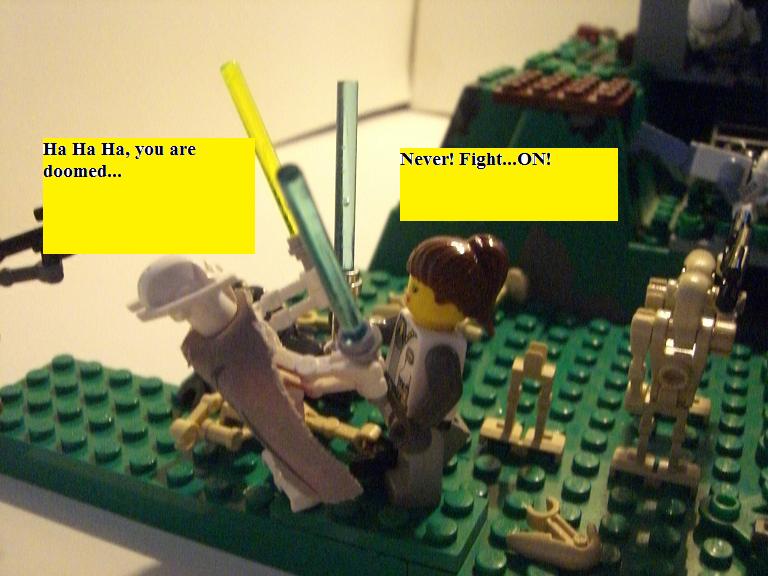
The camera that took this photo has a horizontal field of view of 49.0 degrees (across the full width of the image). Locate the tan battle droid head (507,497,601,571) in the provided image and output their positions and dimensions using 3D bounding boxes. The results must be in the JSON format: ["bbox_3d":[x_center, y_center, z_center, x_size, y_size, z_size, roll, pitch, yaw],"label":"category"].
[{"bbox_3d":[0.026,0.037,0.129,0.014,0.005,0.012,4,23,9],"label":"tan battle droid head"}]

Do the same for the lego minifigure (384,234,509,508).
[{"bbox_3d":[0.009,0.013,0.138,0.019,0.043,0.022,-1,23,-15],"label":"lego minifigure"}]

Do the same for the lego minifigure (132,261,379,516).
[{"bbox_3d":[-0.019,0.014,0.138,0.028,0.045,0.019,-32,26,2],"label":"lego minifigure"}]

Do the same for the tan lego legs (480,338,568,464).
[{"bbox_3d":[0.027,0.021,0.157,0.016,0.022,0.008,9,25,22],"label":"tan lego legs"}]

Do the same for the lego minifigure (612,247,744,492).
[{"bbox_3d":[0.051,0.014,0.147,0.019,0.042,0.018,9,25,22],"label":"lego minifigure"}]

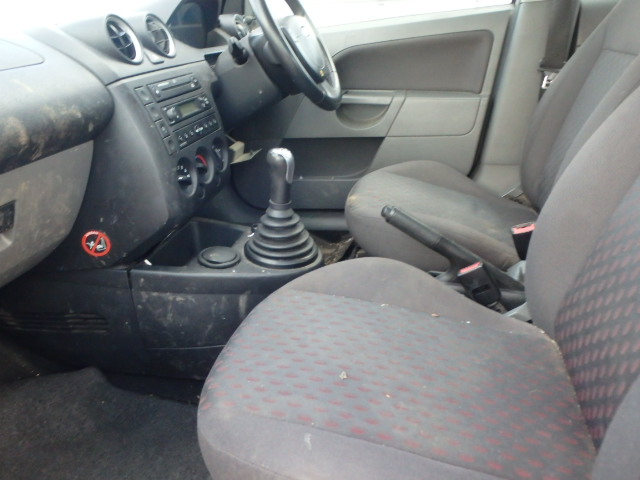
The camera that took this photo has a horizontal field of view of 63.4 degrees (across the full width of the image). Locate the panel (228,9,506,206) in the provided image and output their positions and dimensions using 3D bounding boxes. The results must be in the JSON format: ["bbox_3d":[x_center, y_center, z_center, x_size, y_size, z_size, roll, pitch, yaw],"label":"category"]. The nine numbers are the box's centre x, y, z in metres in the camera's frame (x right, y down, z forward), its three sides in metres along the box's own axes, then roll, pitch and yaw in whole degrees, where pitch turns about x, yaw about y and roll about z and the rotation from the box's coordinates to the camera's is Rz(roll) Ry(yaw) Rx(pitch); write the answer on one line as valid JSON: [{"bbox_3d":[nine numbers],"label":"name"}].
[{"bbox_3d":[0.087,-0.354,1.517,0.820,0.600,0.100,4,25,13],"label":"panel"}]

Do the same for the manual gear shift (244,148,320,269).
[{"bbox_3d":[-0.072,-0.065,0.940,0.142,0.208,0.140,-2,25,1],"label":"manual gear shift"}]

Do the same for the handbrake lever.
[{"bbox_3d":[0.231,0.034,0.906,0.305,0.054,0.042,30,28,0],"label":"handbrake lever"}]

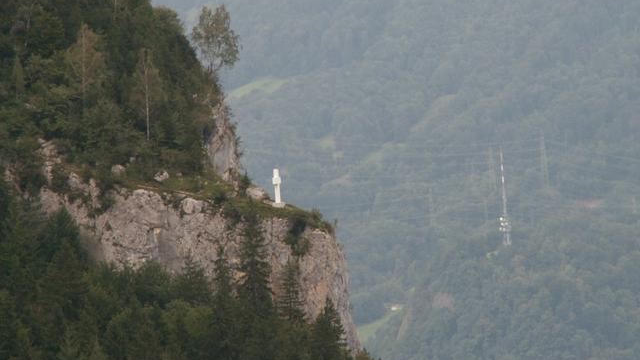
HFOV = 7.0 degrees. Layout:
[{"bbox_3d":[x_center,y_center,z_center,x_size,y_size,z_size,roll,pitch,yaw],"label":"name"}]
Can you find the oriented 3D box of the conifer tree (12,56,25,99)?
[{"bbox_3d":[-45.191,-15.239,780.000,1.800,6.610,1.800,-4,-3,0],"label":"conifer tree"}]

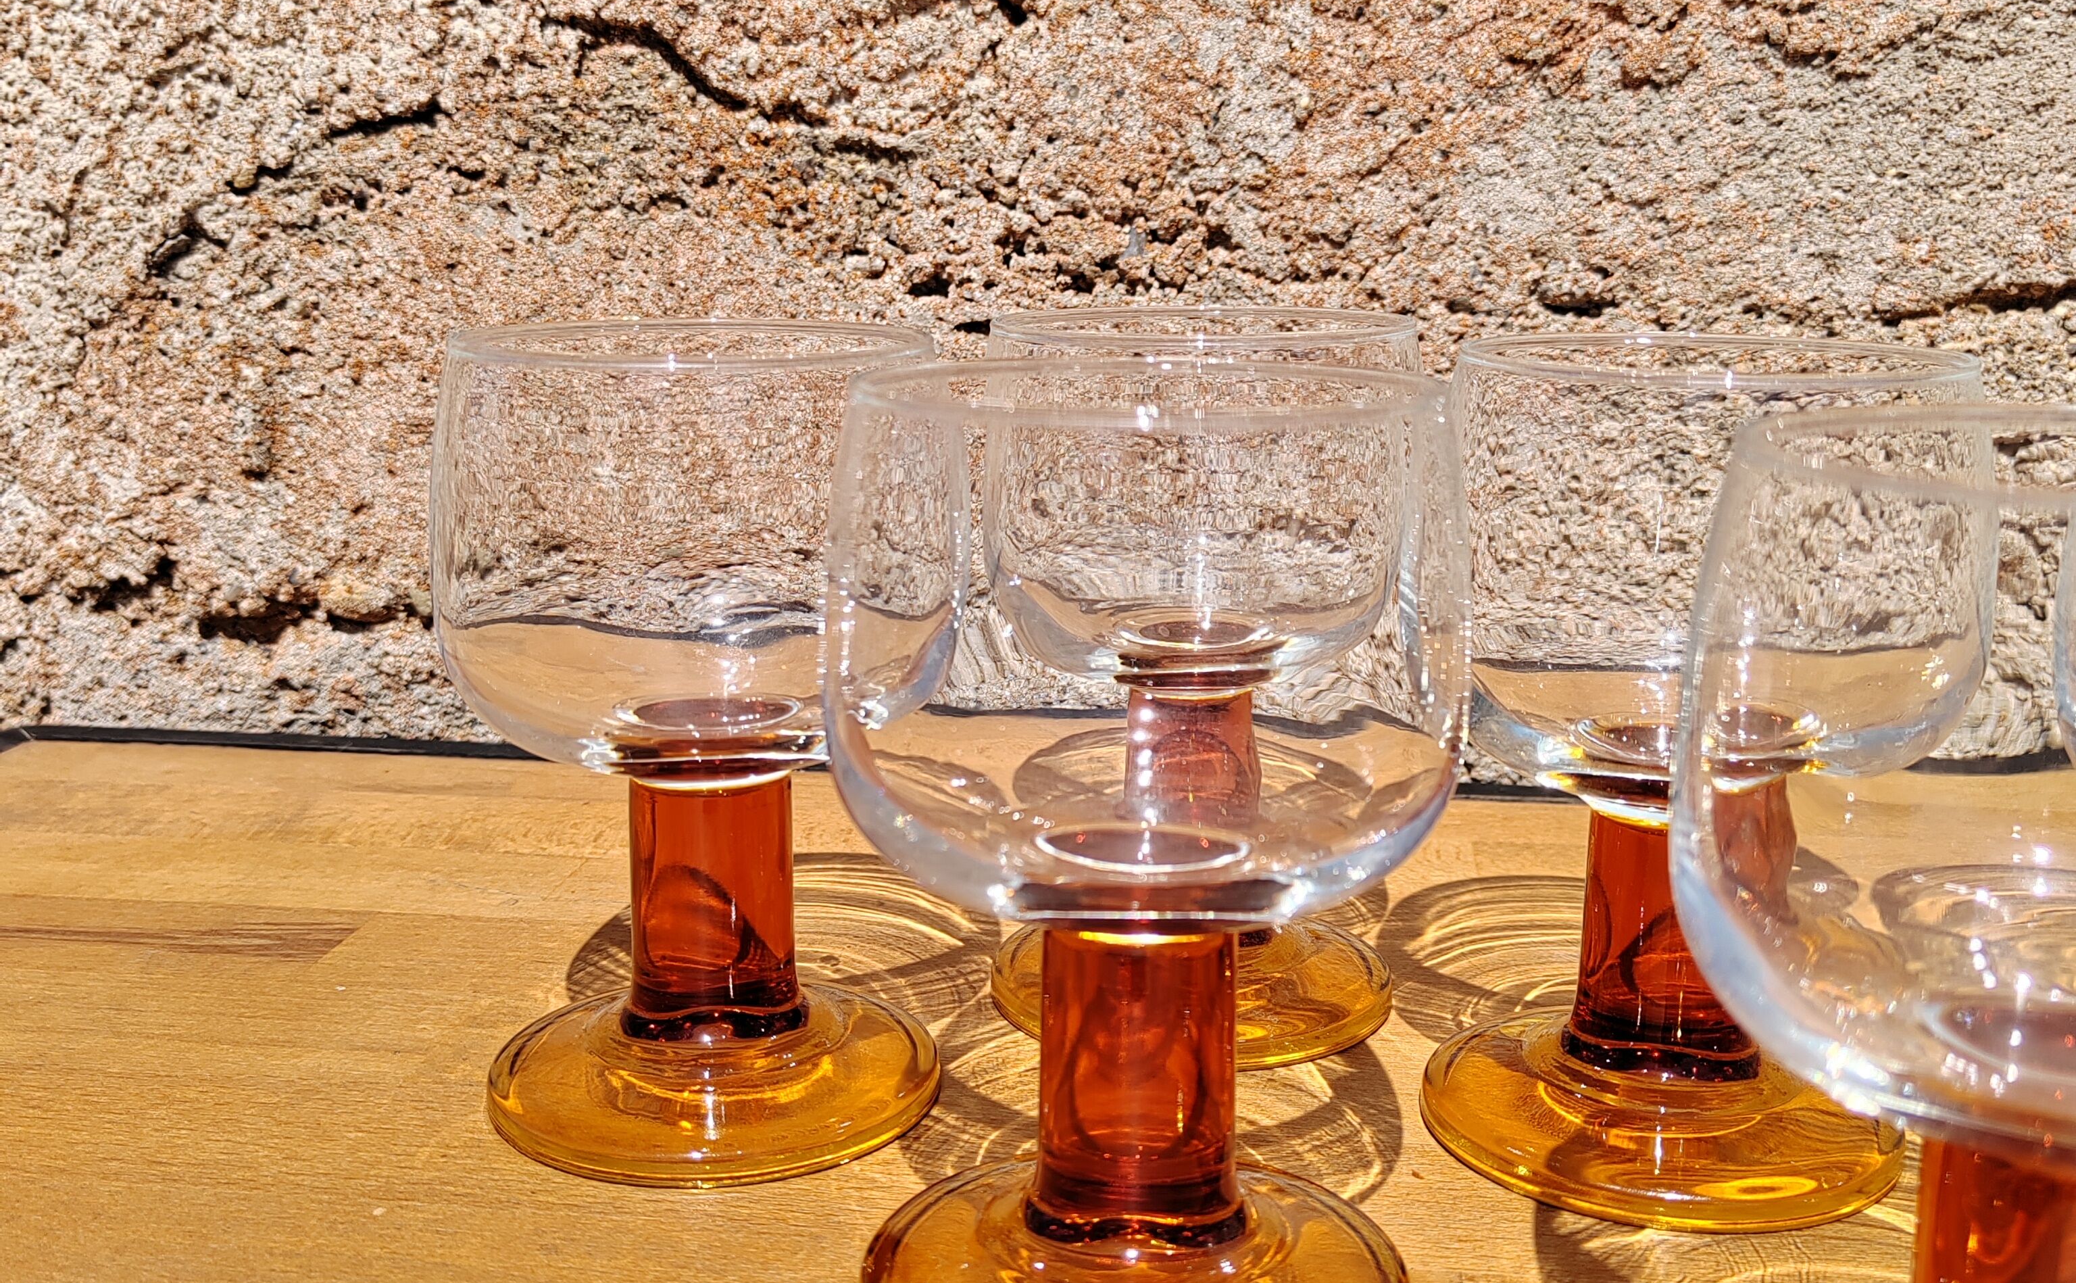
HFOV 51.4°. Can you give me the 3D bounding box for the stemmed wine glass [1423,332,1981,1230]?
[{"bbox_3d":[0.092,0.018,0.308,0.075,0.117,0.075,0,13,0],"label":"stemmed wine glass"}]

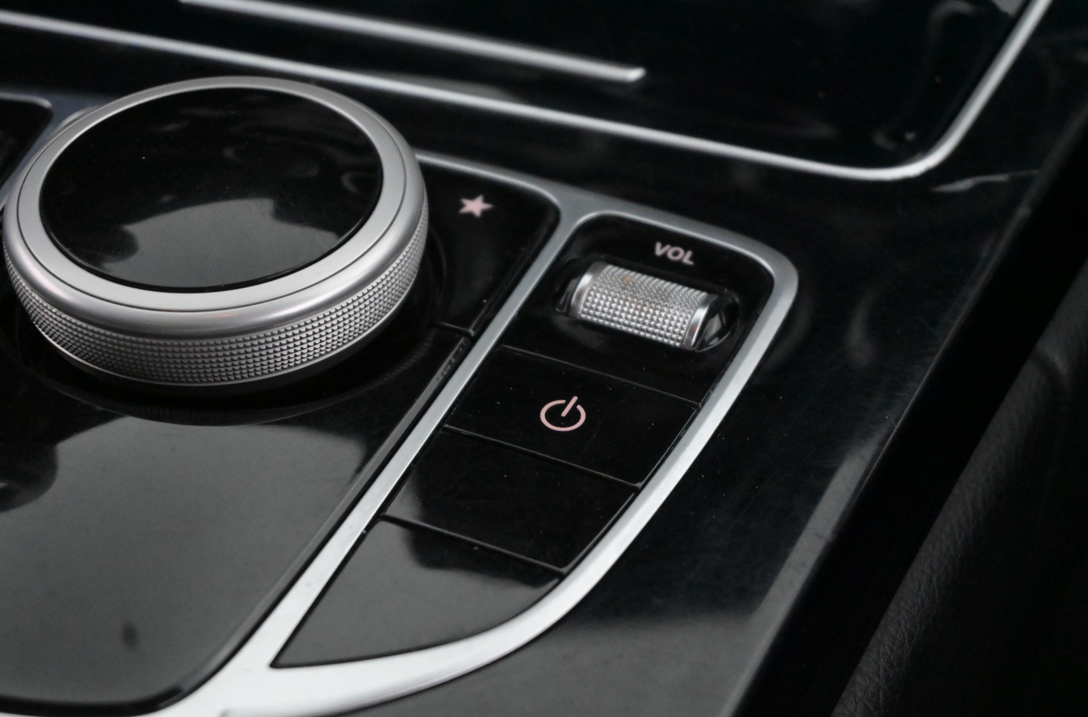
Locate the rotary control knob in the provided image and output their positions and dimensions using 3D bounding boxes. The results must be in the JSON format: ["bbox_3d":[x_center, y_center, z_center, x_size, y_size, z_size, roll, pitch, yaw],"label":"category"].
[{"bbox_3d":[-0.044,-0.019,0.308,0.057,0.013,0.057,-1,41,1],"label":"rotary control knob"}]

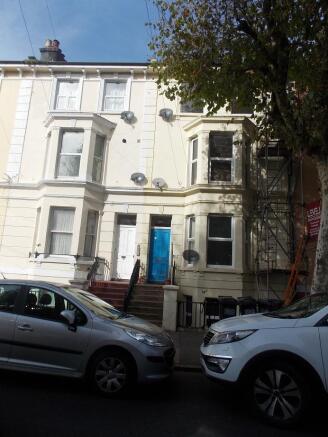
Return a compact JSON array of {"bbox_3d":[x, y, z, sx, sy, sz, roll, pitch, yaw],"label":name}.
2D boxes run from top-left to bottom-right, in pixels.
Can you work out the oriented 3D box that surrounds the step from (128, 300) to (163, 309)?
[{"bbox_3d":[-0.518,2.815,9.579,1.220,0.170,0.290,2,-10,2],"label":"step"}]

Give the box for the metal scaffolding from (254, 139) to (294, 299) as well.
[{"bbox_3d":[4.154,0.209,10.381,1.240,6.100,1.200,2,-11,4],"label":"metal scaffolding"}]

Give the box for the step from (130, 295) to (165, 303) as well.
[{"bbox_3d":[-0.492,2.606,9.528,1.200,0.157,0.290,2,-11,4],"label":"step"}]

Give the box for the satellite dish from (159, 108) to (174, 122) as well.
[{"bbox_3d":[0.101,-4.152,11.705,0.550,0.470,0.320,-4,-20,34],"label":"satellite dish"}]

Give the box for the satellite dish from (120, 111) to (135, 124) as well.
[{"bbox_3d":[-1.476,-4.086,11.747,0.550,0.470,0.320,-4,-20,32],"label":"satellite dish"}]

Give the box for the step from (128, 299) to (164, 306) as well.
[{"bbox_3d":[-0.504,2.705,9.235,1.180,0.157,0.290,2,-11,4],"label":"step"}]

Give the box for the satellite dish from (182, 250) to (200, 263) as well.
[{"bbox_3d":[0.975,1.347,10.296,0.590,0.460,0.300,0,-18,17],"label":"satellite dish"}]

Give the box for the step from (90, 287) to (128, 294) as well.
[{"bbox_3d":[-1.819,2.431,9.910,1.270,0.157,0.290,2,-11,4],"label":"step"}]

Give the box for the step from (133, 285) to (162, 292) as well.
[{"bbox_3d":[-0.469,2.482,10.449,1.220,0.170,0.310,2,-10,2],"label":"step"}]

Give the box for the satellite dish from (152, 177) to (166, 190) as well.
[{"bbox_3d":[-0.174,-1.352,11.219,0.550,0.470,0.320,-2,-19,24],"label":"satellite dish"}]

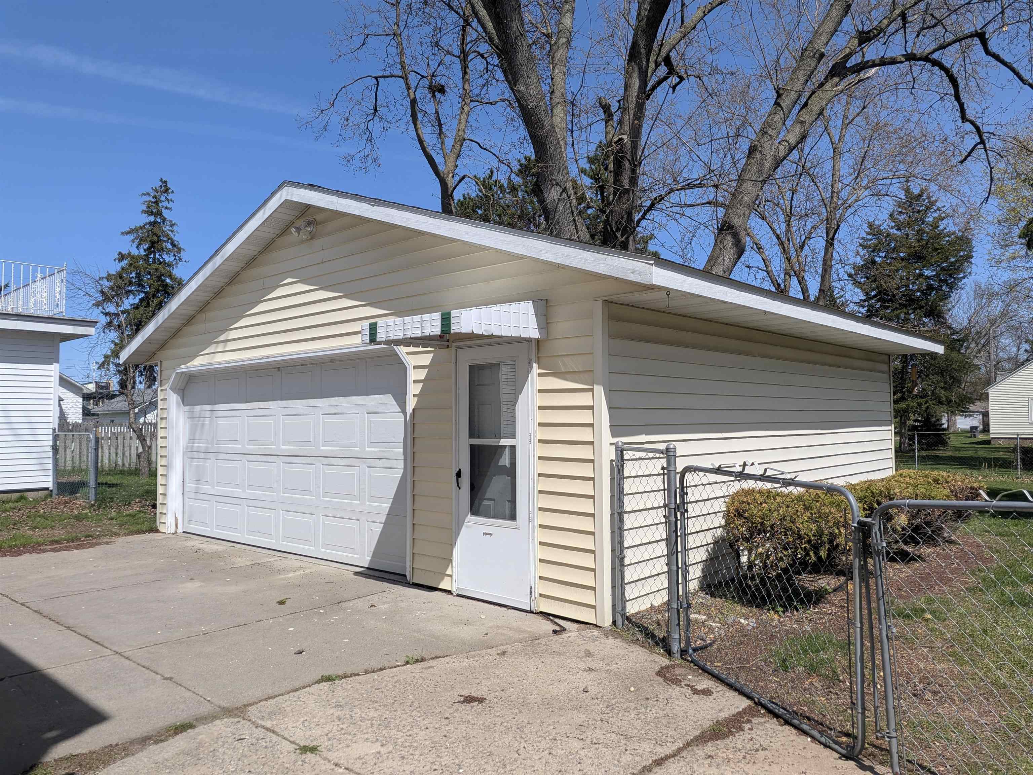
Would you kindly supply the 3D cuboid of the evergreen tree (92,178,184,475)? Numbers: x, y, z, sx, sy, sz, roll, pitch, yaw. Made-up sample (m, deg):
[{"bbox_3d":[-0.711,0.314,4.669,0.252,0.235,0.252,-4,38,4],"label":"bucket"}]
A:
[{"bbox_3d":[-17.160,-3.179,33.000,5.200,12.940,5.200,0,-3,0],"label":"evergreen tree"}]

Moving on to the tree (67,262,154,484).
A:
[{"bbox_3d":[-9.978,-0.381,17.800,2.500,5.270,2.500,0,-3,0],"label":"tree"}]

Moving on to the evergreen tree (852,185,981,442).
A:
[{"bbox_3d":[19.383,-3.451,35.000,6.200,12.940,6.200,0,-3,0],"label":"evergreen tree"}]

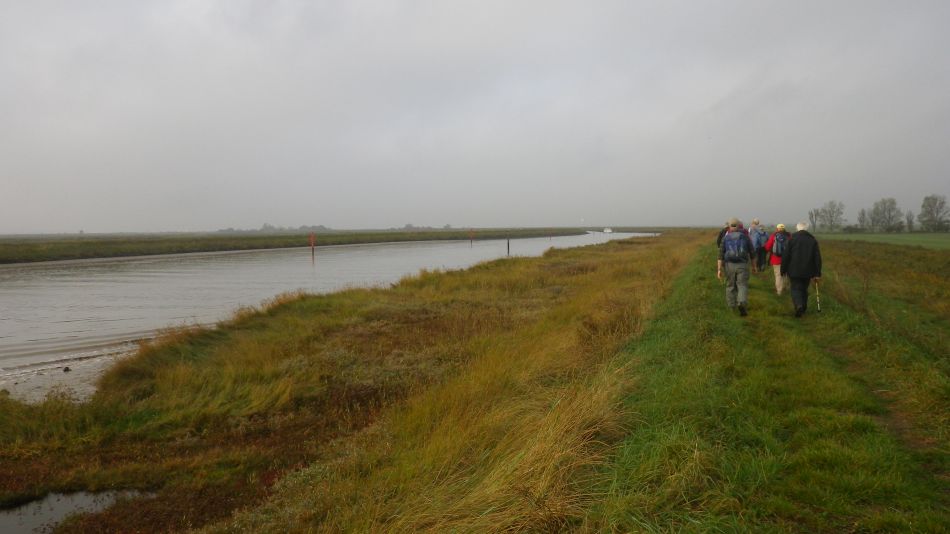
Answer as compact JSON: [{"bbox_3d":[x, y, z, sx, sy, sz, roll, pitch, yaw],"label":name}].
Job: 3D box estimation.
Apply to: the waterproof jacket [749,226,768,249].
[{"bbox_3d":[9.568,-0.945,23.800,0.600,0.780,0.400,1,3,19],"label":"waterproof jacket"}]

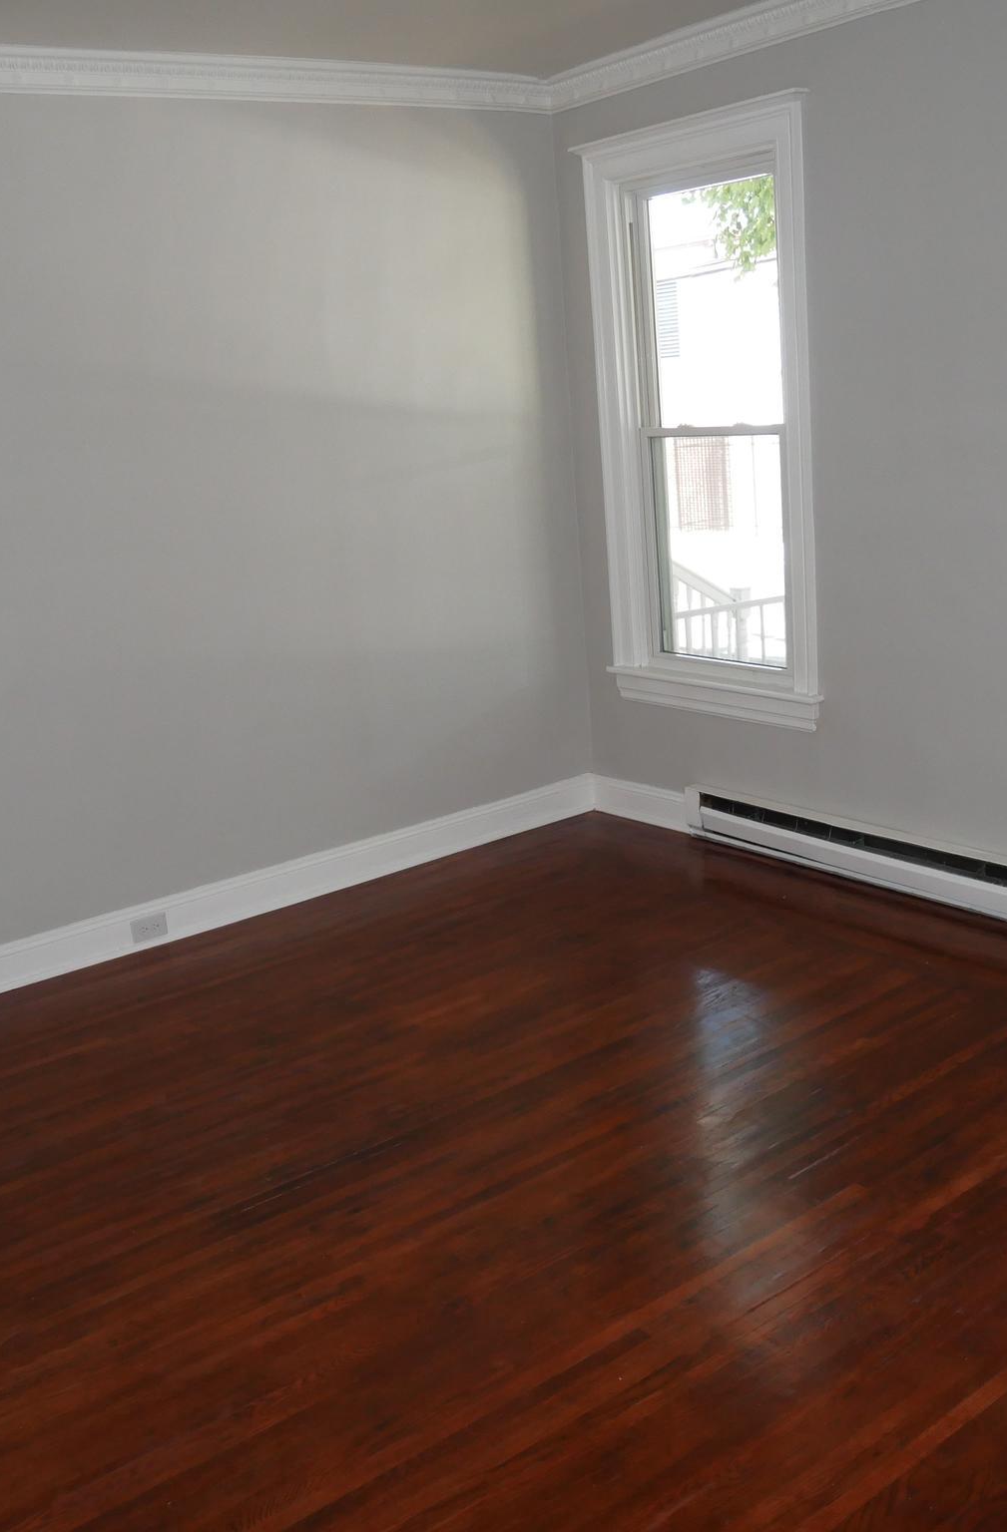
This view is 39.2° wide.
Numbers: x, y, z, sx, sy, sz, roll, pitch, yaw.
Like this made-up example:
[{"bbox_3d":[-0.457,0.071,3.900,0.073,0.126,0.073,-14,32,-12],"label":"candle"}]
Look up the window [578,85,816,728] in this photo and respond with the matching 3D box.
[{"bbox_3d":[0.638,-1.073,4.541,0.120,1.837,0.989,-15,18,-34],"label":"window"}]

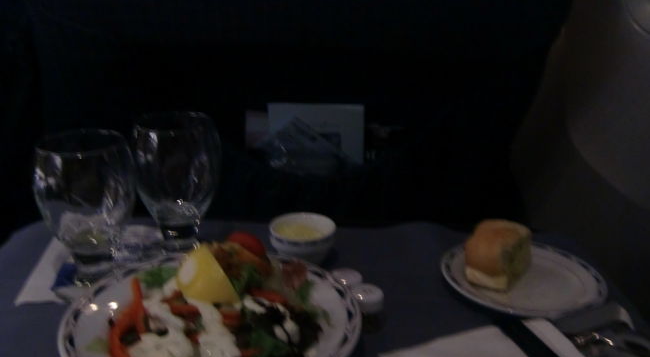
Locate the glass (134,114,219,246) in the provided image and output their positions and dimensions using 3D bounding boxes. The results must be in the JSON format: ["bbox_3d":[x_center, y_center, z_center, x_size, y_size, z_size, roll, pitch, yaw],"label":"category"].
[{"bbox_3d":[-0.140,0.006,0.608,0.082,0.123,0.082,1,19,0],"label":"glass"}]

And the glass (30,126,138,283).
[{"bbox_3d":[-0.202,0.027,0.544,0.082,0.123,0.082,1,19,0],"label":"glass"}]

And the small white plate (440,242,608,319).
[{"bbox_3d":[0.168,0.090,0.547,0.141,0.018,0.141,1,19,0],"label":"small white plate"}]

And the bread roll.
[{"bbox_3d":[0.152,0.064,0.551,0.041,0.044,0.050,16,24,36],"label":"bread roll"}]

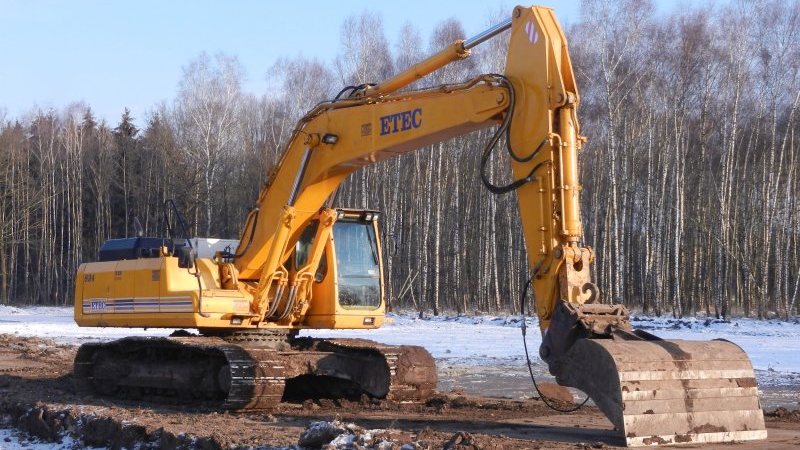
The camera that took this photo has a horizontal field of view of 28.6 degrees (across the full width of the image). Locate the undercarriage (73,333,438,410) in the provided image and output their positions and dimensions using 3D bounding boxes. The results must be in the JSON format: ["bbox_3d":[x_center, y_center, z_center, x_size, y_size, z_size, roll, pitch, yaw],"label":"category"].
[{"bbox_3d":[-2.345,2.254,24.472,3.534,1.100,5.002,3,-5,-36],"label":"undercarriage"}]

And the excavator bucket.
[{"bbox_3d":[2.897,1.803,17.347,2.140,1.120,1.120,3,-5,-36],"label":"excavator bucket"}]

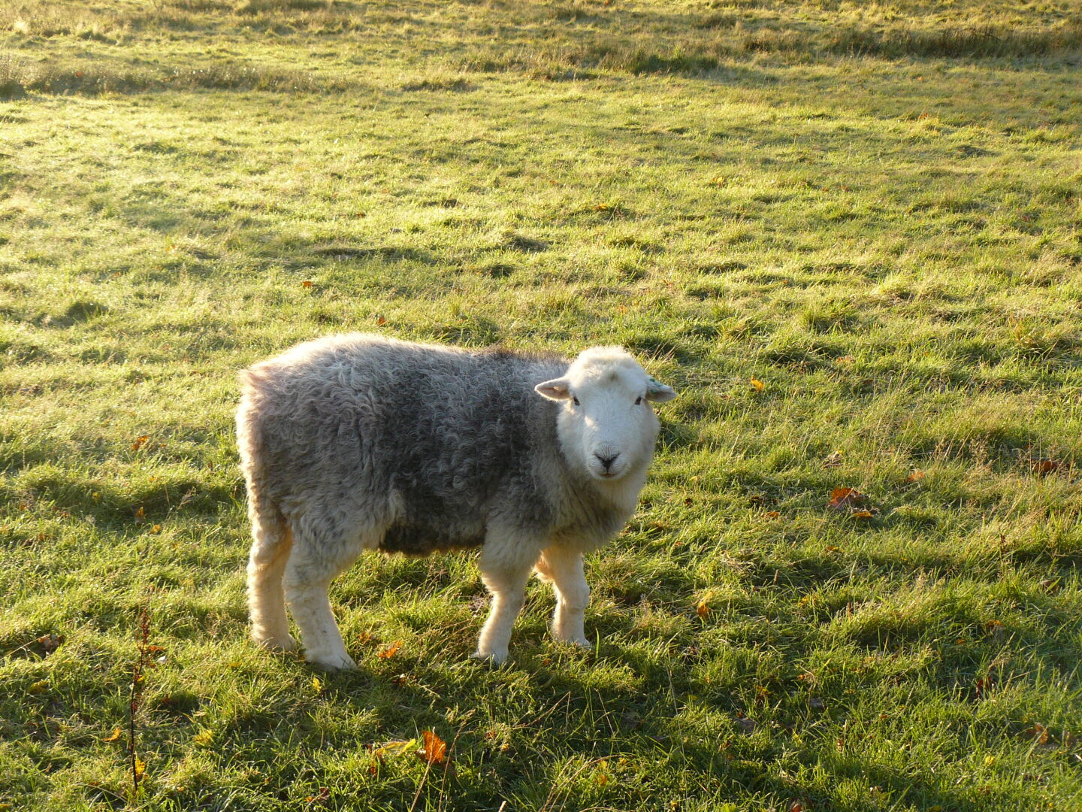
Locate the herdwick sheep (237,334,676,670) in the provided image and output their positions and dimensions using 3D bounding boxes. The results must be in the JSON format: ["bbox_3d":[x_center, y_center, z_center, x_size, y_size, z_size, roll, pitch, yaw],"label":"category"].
[{"bbox_3d":[-0.182,0.195,4.668,0.880,0.685,0.460,1,12,4],"label":"herdwick sheep"}]

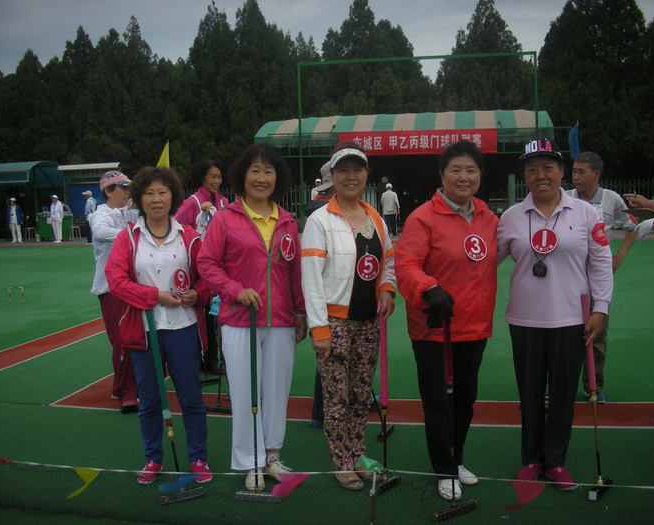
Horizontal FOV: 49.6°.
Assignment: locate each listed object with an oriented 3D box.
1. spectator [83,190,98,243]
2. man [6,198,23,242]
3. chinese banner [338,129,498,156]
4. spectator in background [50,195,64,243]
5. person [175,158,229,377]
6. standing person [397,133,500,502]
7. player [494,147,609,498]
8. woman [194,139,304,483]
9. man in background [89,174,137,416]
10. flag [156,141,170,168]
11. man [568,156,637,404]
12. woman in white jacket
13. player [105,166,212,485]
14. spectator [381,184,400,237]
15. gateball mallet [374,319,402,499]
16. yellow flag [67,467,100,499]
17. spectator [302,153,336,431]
[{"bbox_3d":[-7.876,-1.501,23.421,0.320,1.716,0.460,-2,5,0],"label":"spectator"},{"bbox_3d":[-11.598,-1.582,26.224,0.520,1.648,0.320,-2,5,-9],"label":"man"},{"bbox_3d":[3.086,-4.059,24.000,5.450,0.820,0.100,0,6,12],"label":"chinese banner"},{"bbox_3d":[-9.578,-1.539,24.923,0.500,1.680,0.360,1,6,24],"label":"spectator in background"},{"bbox_3d":[-0.960,0.035,5.474,0.360,1.648,0.470,3,7,41],"label":"person"},{"bbox_3d":[0.556,0.261,3.294,0.500,1.640,0.420,-2,5,-3],"label":"standing person"},{"bbox_3d":[1.055,0.236,3.297,0.540,1.602,0.340,0,6,19],"label":"player"},{"bbox_3d":[-0.371,0.254,3.423,0.500,1.624,0.340,-3,6,-19],"label":"woman"},{"bbox_3d":[-1.388,0.175,4.824,0.380,1.580,0.450,-1,5,12],"label":"man in background"},{"bbox_3d":[-5.561,-3.560,24.000,0.500,1.150,0.120,-1,5,6],"label":"flag"},{"bbox_3d":[1.725,0.096,4.650,0.560,1.650,0.360,0,6,15],"label":"man"},{"bbox_3d":[0.103,0.257,3.407,0.470,1.640,0.360,-3,6,-17],"label":"woman in white jacket"},{"bbox_3d":[-0.810,0.304,3.497,0.500,1.536,0.340,-2,5,-7],"label":"player"},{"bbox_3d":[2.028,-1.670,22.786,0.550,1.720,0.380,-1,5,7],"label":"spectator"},{"bbox_3d":[0.269,0.655,3.317,0.060,0.810,0.220,3,7,39],"label":"gateball mallet"},{"bbox_3d":[-1.073,0.970,3.120,0.145,0.150,0.040,0,5,13],"label":"yellow flag"},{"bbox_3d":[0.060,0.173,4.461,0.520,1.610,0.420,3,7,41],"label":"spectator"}]

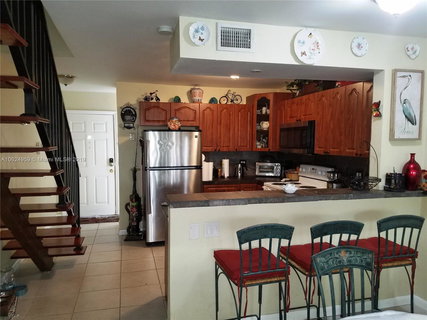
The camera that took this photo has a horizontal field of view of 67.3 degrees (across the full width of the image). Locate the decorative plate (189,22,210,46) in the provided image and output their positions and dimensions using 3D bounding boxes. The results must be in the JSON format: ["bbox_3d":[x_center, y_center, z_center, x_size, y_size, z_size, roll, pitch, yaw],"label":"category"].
[{"bbox_3d":[-0.102,-0.945,2.420,0.173,0.173,0.025,-1,4,-13],"label":"decorative plate"}]

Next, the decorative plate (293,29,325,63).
[{"bbox_3d":[0.777,-0.922,2.620,0.282,0.282,0.030,-1,4,-13],"label":"decorative plate"}]

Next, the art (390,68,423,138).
[{"bbox_3d":[1.737,-0.487,2.885,0.335,0.630,0.035,-1,4,-15],"label":"art"}]

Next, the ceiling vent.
[{"bbox_3d":[0.176,-0.943,2.486,0.315,0.209,0.020,-1,4,-13],"label":"ceiling vent"}]

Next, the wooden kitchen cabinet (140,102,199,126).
[{"bbox_3d":[-0.718,-0.722,5.165,0.920,0.370,0.330,-1,4,-15],"label":"wooden kitchen cabinet"}]

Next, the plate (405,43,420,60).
[{"bbox_3d":[1.763,-0.960,2.849,0.164,0.151,0.020,-1,4,-13],"label":"plate"}]

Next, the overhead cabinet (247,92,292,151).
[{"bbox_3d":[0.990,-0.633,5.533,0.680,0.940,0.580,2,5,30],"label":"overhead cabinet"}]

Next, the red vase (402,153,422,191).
[{"bbox_3d":[1.772,0.111,2.858,0.150,0.335,0.150,-1,4,-13],"label":"red vase"}]

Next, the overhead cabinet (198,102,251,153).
[{"bbox_3d":[0.180,-0.519,5.288,0.860,0.750,0.320,-1,4,-15],"label":"overhead cabinet"}]

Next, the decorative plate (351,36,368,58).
[{"bbox_3d":[1.236,-0.950,2.715,0.168,0.168,0.022,-1,4,-15],"label":"decorative plate"}]

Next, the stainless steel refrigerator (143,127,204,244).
[{"bbox_3d":[-0.675,0.394,5.122,0.845,1.680,0.740,-1,4,-15],"label":"stainless steel refrigerator"}]

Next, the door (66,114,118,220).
[{"bbox_3d":[-2.417,0.109,6.331,0.920,2.060,0.070,-1,4,-15],"label":"door"}]

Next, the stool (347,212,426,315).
[{"bbox_3d":[1.357,0.902,2.616,0.440,1.020,0.460,-1,4,-15],"label":"stool"}]

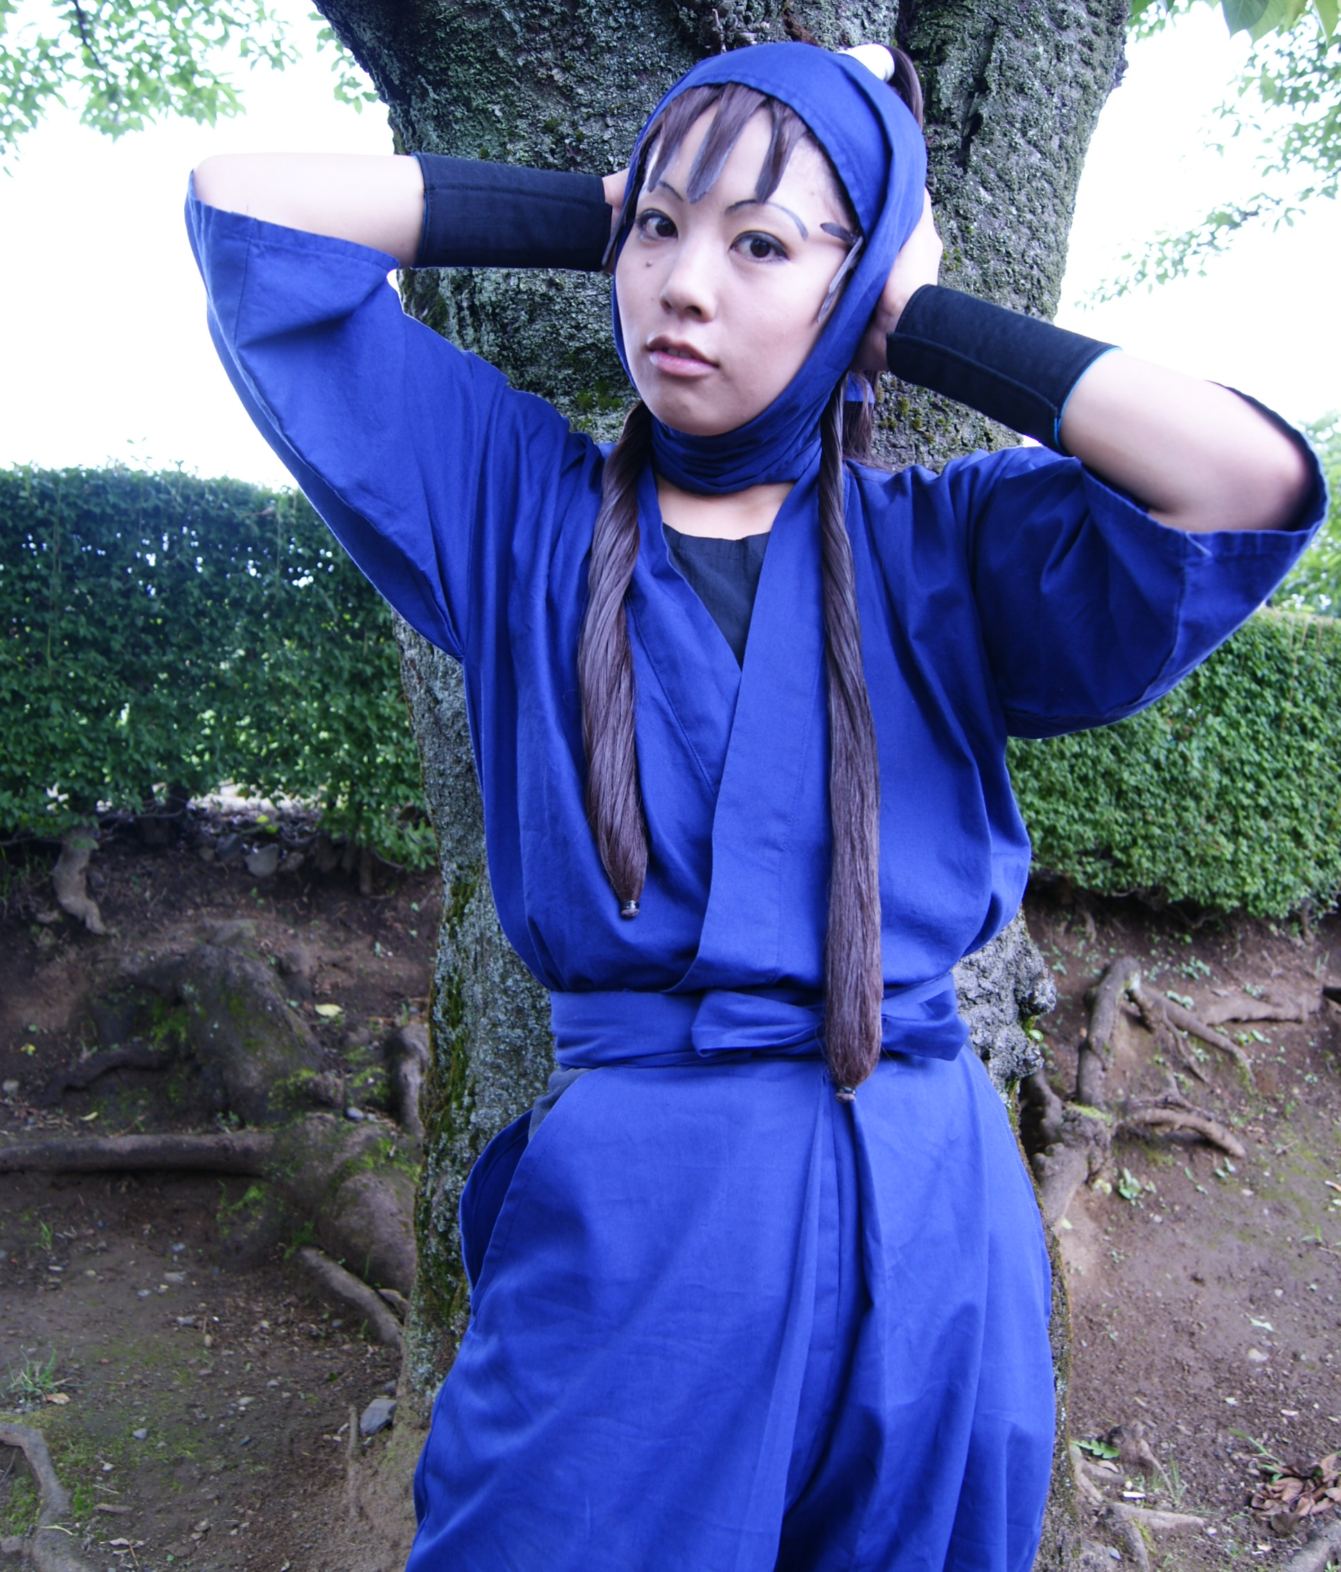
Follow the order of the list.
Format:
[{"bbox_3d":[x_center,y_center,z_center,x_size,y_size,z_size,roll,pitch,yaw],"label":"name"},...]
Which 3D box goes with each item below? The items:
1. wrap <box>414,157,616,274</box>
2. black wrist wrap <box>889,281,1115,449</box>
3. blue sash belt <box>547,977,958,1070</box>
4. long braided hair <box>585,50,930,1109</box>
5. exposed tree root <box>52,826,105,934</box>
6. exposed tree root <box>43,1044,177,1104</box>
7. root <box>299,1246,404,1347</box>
[{"bbox_3d":[-0.094,-0.347,0.920,0.120,0.064,0.058,-2,0,-15],"label":"wrap"},{"bbox_3d":[0.194,-0.253,0.897,0.124,0.064,0.058,28,0,22],"label":"black wrist wrap"},{"bbox_3d":[0.057,0.154,0.985,0.275,0.062,0.200,0,-2,-6],"label":"blue sash belt"},{"bbox_3d":[0.049,-0.127,0.925,0.215,0.630,0.200,2,8,3],"label":"long braided hair"},{"bbox_3d":[-1.532,0.245,3.900,0.130,0.250,0.170,1,8,0],"label":"exposed tree root"},{"bbox_3d":[-1.188,0.607,3.200,0.272,0.100,0.120,-3,9,-25],"label":"exposed tree root"},{"bbox_3d":[-0.496,0.787,2.325,0.080,0.070,0.340,-5,10,-38],"label":"root"}]

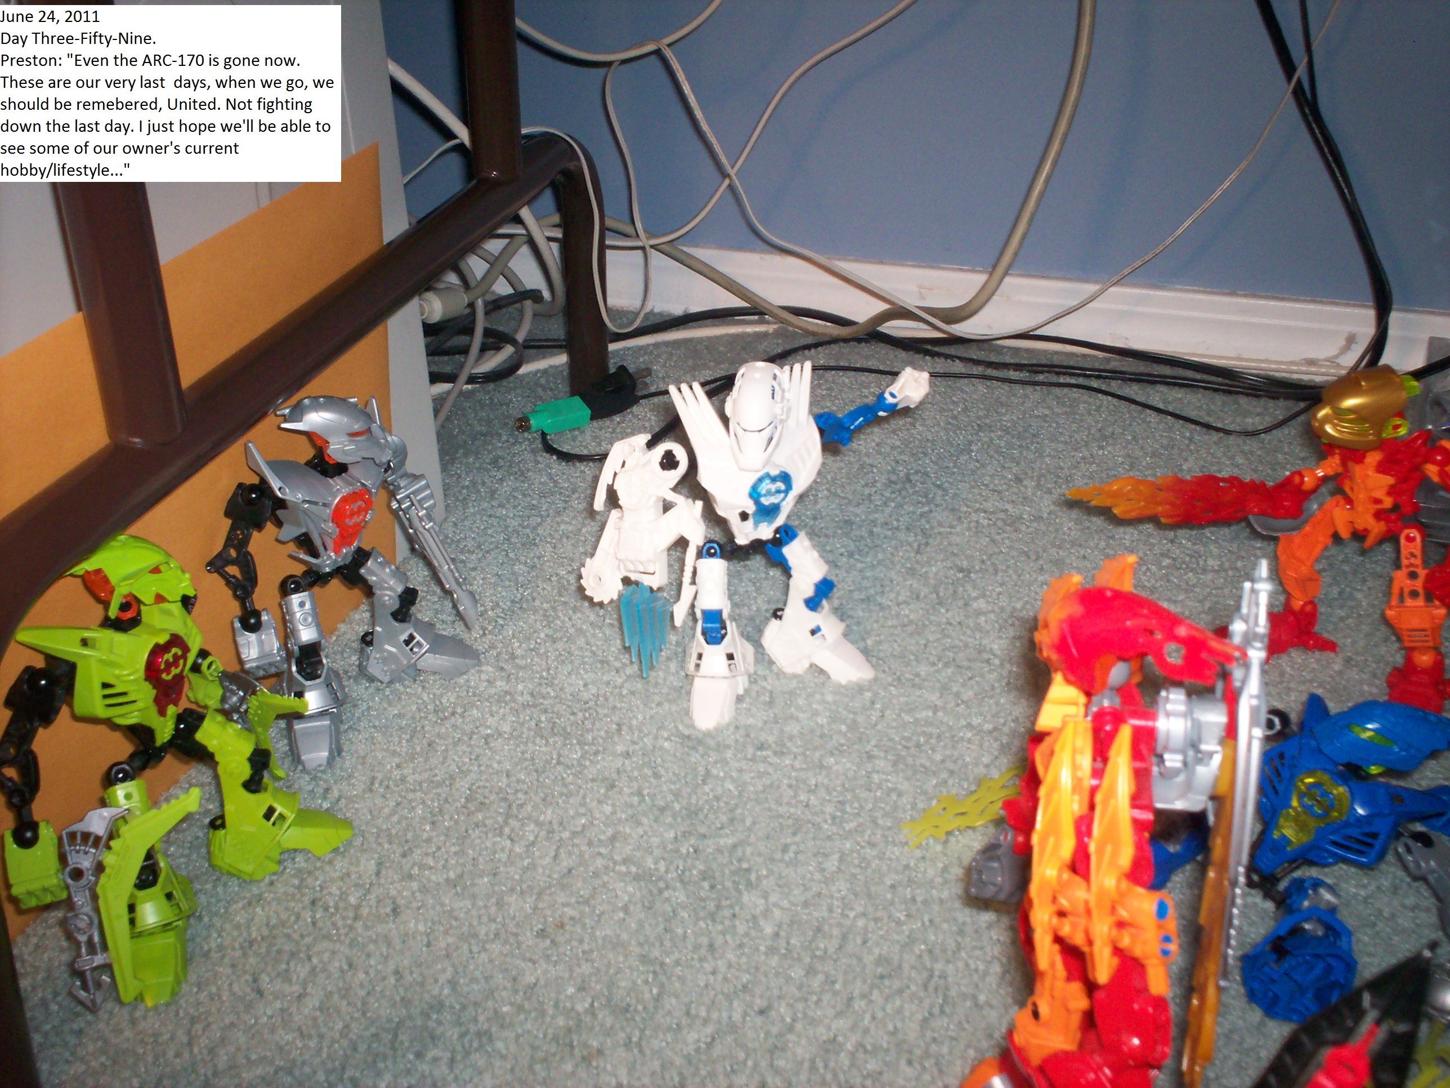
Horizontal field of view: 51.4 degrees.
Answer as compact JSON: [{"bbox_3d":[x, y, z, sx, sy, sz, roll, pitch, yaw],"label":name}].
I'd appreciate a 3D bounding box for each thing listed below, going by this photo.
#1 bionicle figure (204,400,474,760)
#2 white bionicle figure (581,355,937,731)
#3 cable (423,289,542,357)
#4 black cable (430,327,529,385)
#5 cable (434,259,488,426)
[{"bbox_3d":[-0.160,0.001,0.644,0.080,0.160,0.100,26,38,36],"label":"bionicle figure"},{"bbox_3d":[0.028,-0.013,0.670,0.165,0.160,0.088,-12,32,-21],"label":"white bionicle figure"},{"bbox_3d":[-0.160,-0.145,0.995,0.082,0.033,0.060,1,30,0],"label":"cable"},{"bbox_3d":[-0.163,-0.123,0.990,0.072,0.018,0.070,1,30,0],"label":"black cable"},{"bbox_3d":[-0.164,-0.128,0.935,0.035,0.085,0.080,1,30,0],"label":"cable"}]

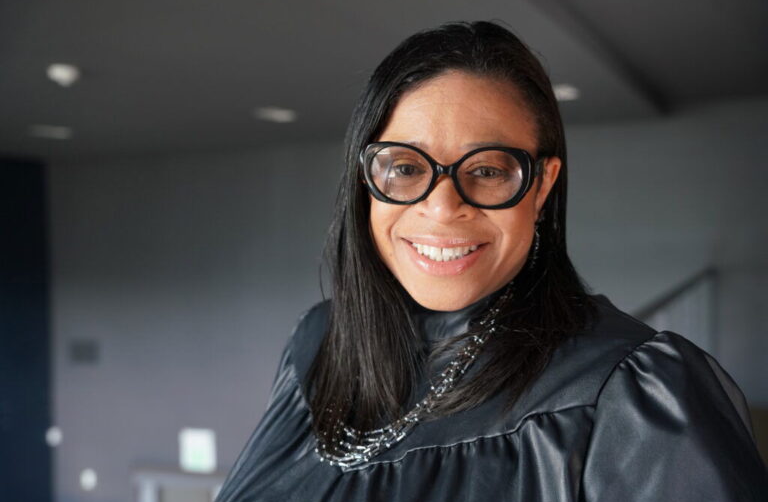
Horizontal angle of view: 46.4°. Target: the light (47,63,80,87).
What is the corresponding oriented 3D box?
[{"bbox_3d":[-1.970,-1.085,5.500,0.190,0.080,0.190,0,0,0],"label":"light"}]

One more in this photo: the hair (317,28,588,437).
[{"bbox_3d":[0.060,-0.026,0.775,0.240,0.342,0.220,0,0,14],"label":"hair"}]

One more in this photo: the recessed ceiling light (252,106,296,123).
[{"bbox_3d":[-0.880,-1.100,7.200,0.220,0.070,0.220,0,0,0],"label":"recessed ceiling light"}]

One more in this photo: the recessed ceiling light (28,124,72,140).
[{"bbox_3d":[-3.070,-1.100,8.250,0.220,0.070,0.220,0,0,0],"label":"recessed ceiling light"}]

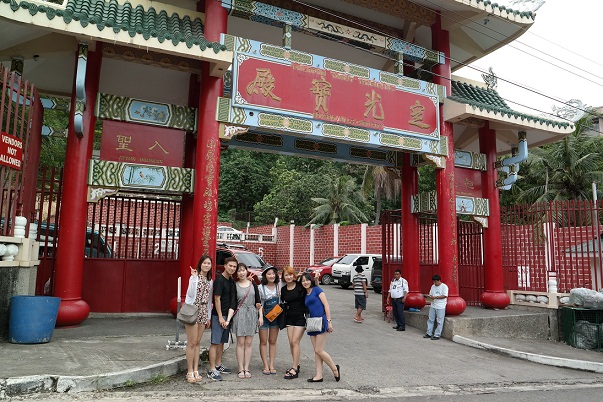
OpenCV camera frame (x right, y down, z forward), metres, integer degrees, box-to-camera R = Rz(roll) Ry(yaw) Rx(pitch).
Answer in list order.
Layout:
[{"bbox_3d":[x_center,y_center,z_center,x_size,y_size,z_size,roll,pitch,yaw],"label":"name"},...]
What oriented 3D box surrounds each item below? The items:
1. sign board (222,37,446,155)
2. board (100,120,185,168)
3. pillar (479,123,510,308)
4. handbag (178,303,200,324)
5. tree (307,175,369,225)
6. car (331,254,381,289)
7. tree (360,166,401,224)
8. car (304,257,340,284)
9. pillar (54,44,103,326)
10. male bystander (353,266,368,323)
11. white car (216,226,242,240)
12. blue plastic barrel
[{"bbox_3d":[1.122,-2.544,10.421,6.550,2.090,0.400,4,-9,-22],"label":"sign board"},{"bbox_3d":[-3.626,-1.271,9.258,1.750,0.900,0.130,4,-9,-22],"label":"board"},{"bbox_3d":[6.047,0.359,12.784,0.820,5.910,0.820,4,-8,-23],"label":"pillar"},{"bbox_3d":[-1.529,1.529,5.417,0.250,0.230,0.100,10,-8,16],"label":"handbag"},{"bbox_3d":[2.982,0.000,33.300,5.200,4.600,4.800,1,-7,0],"label":"tree"},{"bbox_3d":[4.151,4.397,24.954,4.700,1.980,1.700,7,-10,-37],"label":"car"},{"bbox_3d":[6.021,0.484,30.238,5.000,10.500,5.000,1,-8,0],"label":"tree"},{"bbox_3d":[2.224,4.516,26.158,4.350,1.660,1.740,6,-9,-34],"label":"car"},{"bbox_3d":[-4.750,-0.498,8.634,0.820,6.125,0.820,4,-8,-23],"label":"pillar"},{"bbox_3d":[1.751,2.703,11.804,0.500,1.650,0.380,-2,-8,25],"label":"male bystander"},{"bbox_3d":[-7.900,3.269,39.700,4.350,1.470,1.700,7,-9,-42],"label":"white car"},{"bbox_3d":[-4.493,2.006,6.806,0.730,0.710,0.730,6,-9,-30],"label":"blue plastic barrel"}]

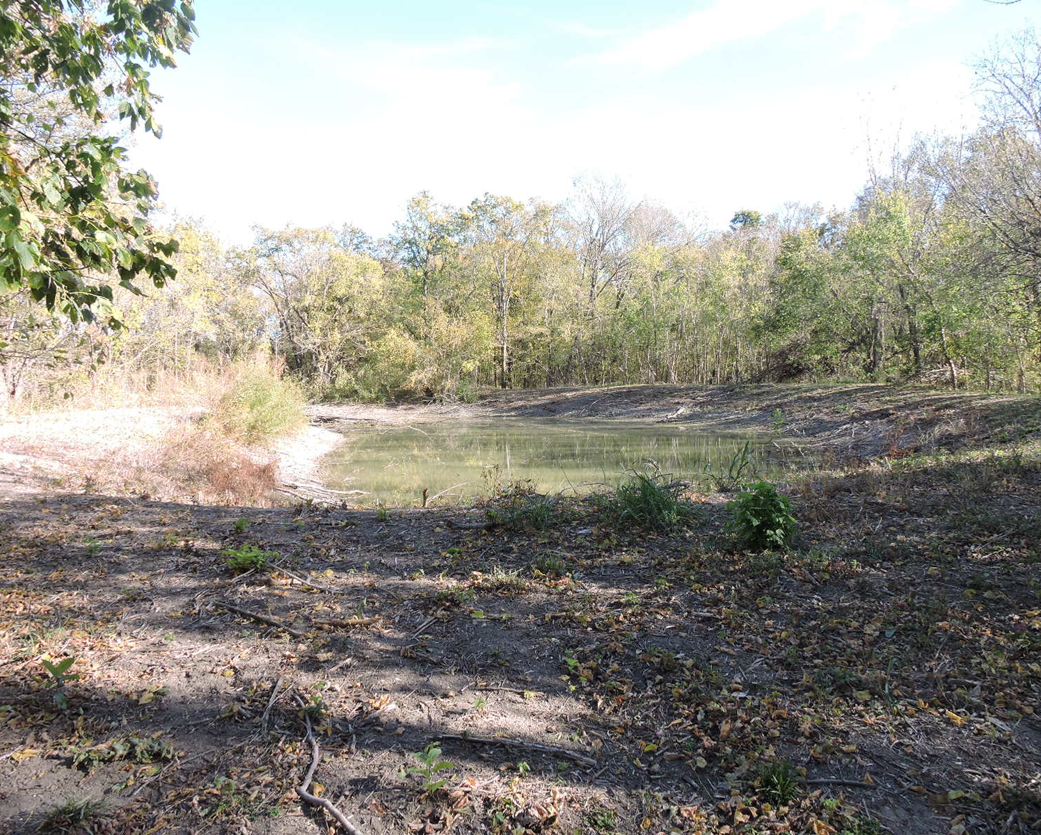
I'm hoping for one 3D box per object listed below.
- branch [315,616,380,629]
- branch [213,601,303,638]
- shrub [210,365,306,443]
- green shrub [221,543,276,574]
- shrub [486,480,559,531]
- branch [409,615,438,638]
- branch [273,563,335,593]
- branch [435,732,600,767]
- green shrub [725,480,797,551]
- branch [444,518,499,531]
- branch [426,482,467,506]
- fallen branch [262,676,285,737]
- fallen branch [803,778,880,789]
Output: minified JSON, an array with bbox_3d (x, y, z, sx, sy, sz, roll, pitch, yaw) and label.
[{"bbox_3d":[-1.111,1.308,4.968,0.411,0.050,0.070,0,3,-2],"label":"branch"},{"bbox_3d":[-1.710,1.266,4.965,1.058,0.060,0.080,3,4,41],"label":"branch"},{"bbox_3d":[-6.557,-0.315,19.300,2.250,1.870,1.950,-1,3,-19],"label":"shrub"},{"bbox_3d":[-2.268,1.144,6.434,0.440,0.230,0.400,0,3,0],"label":"green shrub"},{"bbox_3d":[0.024,0.964,8.350,0.780,0.500,0.650,0,3,0],"label":"shrub"},{"bbox_3d":[-0.599,1.280,4.812,0.080,0.050,0.394,1,3,13],"label":"branch"},{"bbox_3d":[-1.721,1.242,6.075,0.090,0.070,1.026,-3,5,-42],"label":"branch"},{"bbox_3d":[-0.032,1.396,3.264,0.720,0.045,0.090,1,4,18],"label":"branch"},{"bbox_3d":[2.278,0.906,7.294,0.660,0.620,0.600,0,3,0],"label":"green shrub"},{"bbox_3d":[-0.498,1.091,7.966,0.575,0.090,0.100,0,3,0],"label":"branch"},{"bbox_3d":[-0.876,0.907,9.200,0.520,0.290,0.150,0,3,-6],"label":"branch"},{"bbox_3d":[-1.169,1.341,3.671,0.070,0.050,0.659,-1,3,-11],"label":"fallen branch"},{"bbox_3d":[1.247,1.419,2.996,0.269,0.025,0.035,1,3,10],"label":"fallen branch"}]

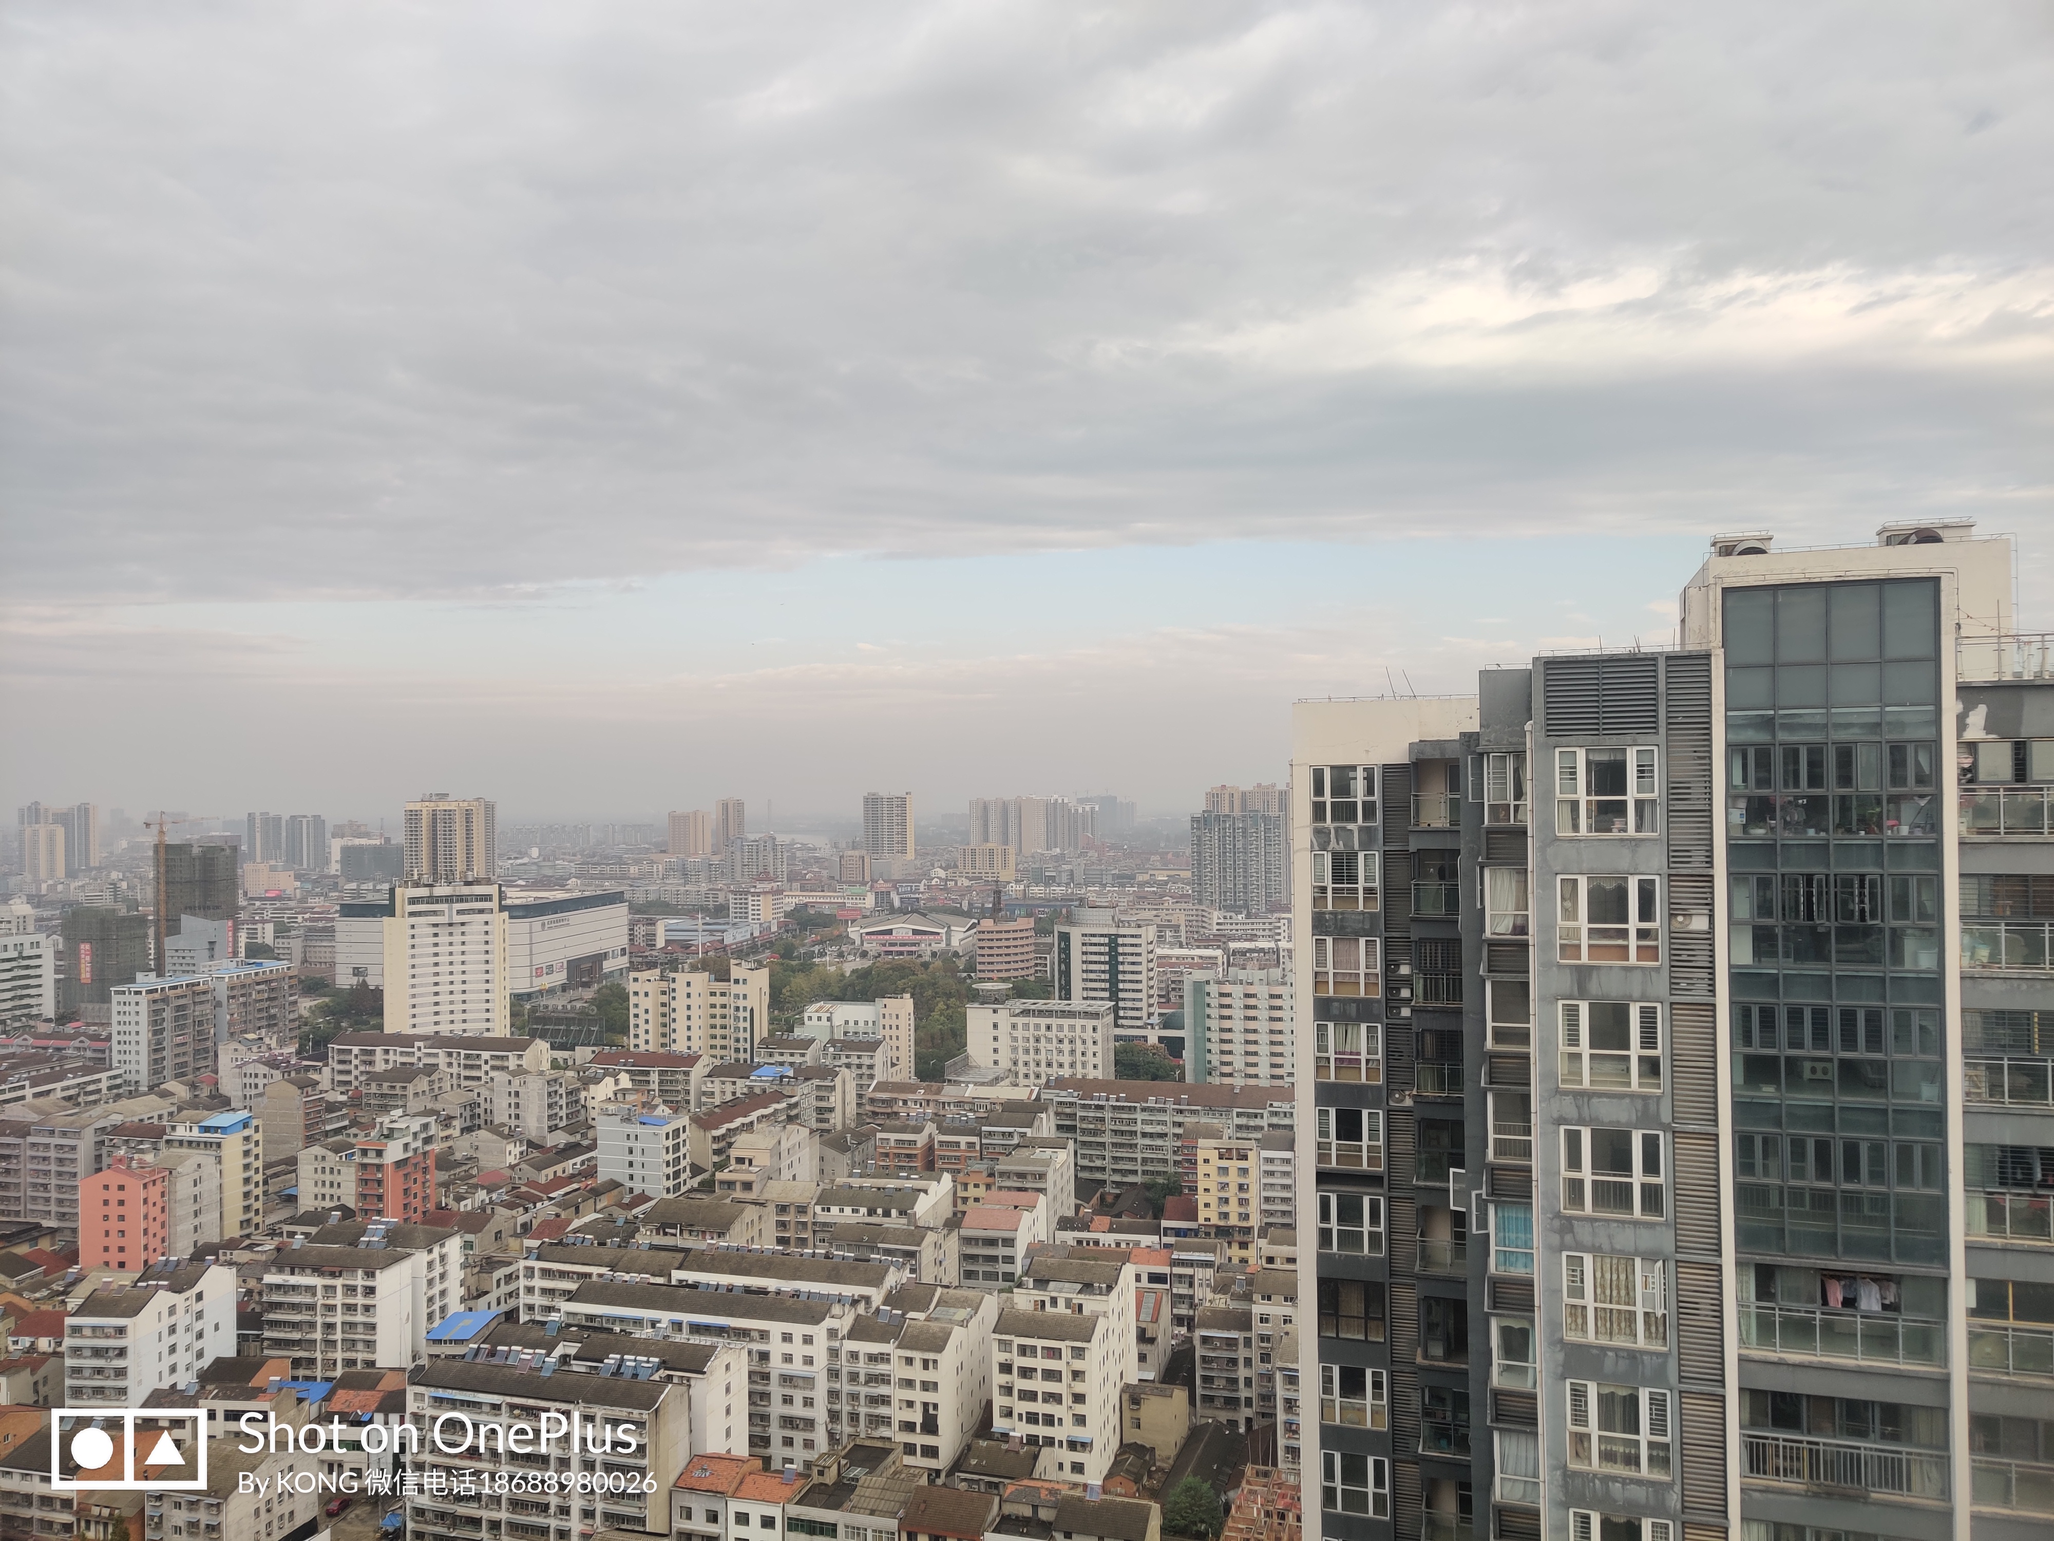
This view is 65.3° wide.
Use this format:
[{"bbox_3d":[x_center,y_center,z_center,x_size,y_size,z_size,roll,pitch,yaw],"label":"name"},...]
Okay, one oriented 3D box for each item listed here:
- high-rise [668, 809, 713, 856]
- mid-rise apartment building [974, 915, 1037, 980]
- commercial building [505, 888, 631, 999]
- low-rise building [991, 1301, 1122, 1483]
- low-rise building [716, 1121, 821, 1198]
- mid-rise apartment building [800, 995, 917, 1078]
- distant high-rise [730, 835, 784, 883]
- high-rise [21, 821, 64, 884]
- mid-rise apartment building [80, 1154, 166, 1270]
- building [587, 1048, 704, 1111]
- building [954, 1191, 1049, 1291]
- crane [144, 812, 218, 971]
[{"bbox_3d":[-357.298,80.397,1701.123,30.781,78.000,33.109,-1,-1,30],"label":"high-rise"},{"bbox_3d":[-9.350,84.950,739.040,28.000,38.000,19.000,-1,-1,8],"label":"mid-rise apartment building"},{"bbox_3d":[-267.688,84.858,797.907,99.087,42.000,101.635,-1,-1,13],"label":"commercial building"},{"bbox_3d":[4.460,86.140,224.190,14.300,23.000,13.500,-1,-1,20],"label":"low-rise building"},{"bbox_3d":[-55.020,88.530,338.970,9.800,22.300,25.000,-1,-1,19],"label":"low-rise building"},{"bbox_3d":[-52.870,86.020,510.780,33.500,29.000,15.500,-1,-1,14],"label":"mid-rise apartment building"},{"bbox_3d":[-248.780,86.620,1474.270,47.000,51.000,16.500,-1,-1,14],"label":"distant high-rise"},{"bbox_3d":[-1053.420,91.460,1714.330,44.000,66.000,20.000,-1,-1,12],"label":"high-rise"},{"bbox_3d":[-175.946,86.896,312.479,12.894,22.500,7.976,-1,-1,6],"label":"mid-rise apartment building"},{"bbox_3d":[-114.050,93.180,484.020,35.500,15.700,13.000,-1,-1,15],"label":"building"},{"bbox_3d":[-4.150,88.340,292.740,10.700,19.000,20.000,-1,-1,15],"label":"building"},{"bbox_3d":[-410.617,63.522,779.200,3.000,87.000,60.000,-1,-1,5],"label":"crane"}]

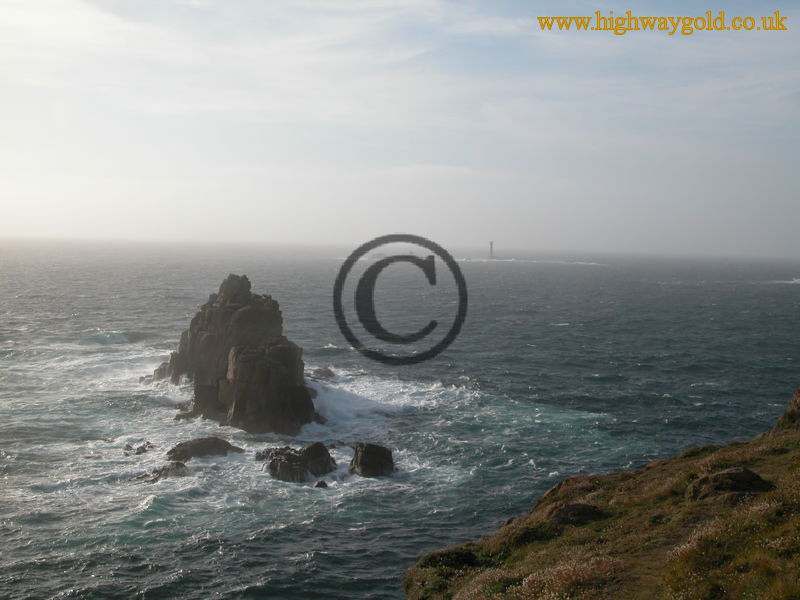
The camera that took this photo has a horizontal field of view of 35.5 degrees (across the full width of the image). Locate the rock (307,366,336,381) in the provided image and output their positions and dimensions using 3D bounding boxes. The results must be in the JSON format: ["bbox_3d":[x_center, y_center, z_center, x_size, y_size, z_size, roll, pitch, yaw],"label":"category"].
[{"bbox_3d":[-21.022,19.414,332.396,8.000,3.300,6.000,1,3,-5],"label":"rock"}]

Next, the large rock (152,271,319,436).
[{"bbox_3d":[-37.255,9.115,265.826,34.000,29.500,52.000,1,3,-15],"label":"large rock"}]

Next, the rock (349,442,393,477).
[{"bbox_3d":[-4.678,25.523,202.818,7.000,4.700,6.500,1,3,-8],"label":"rock"}]

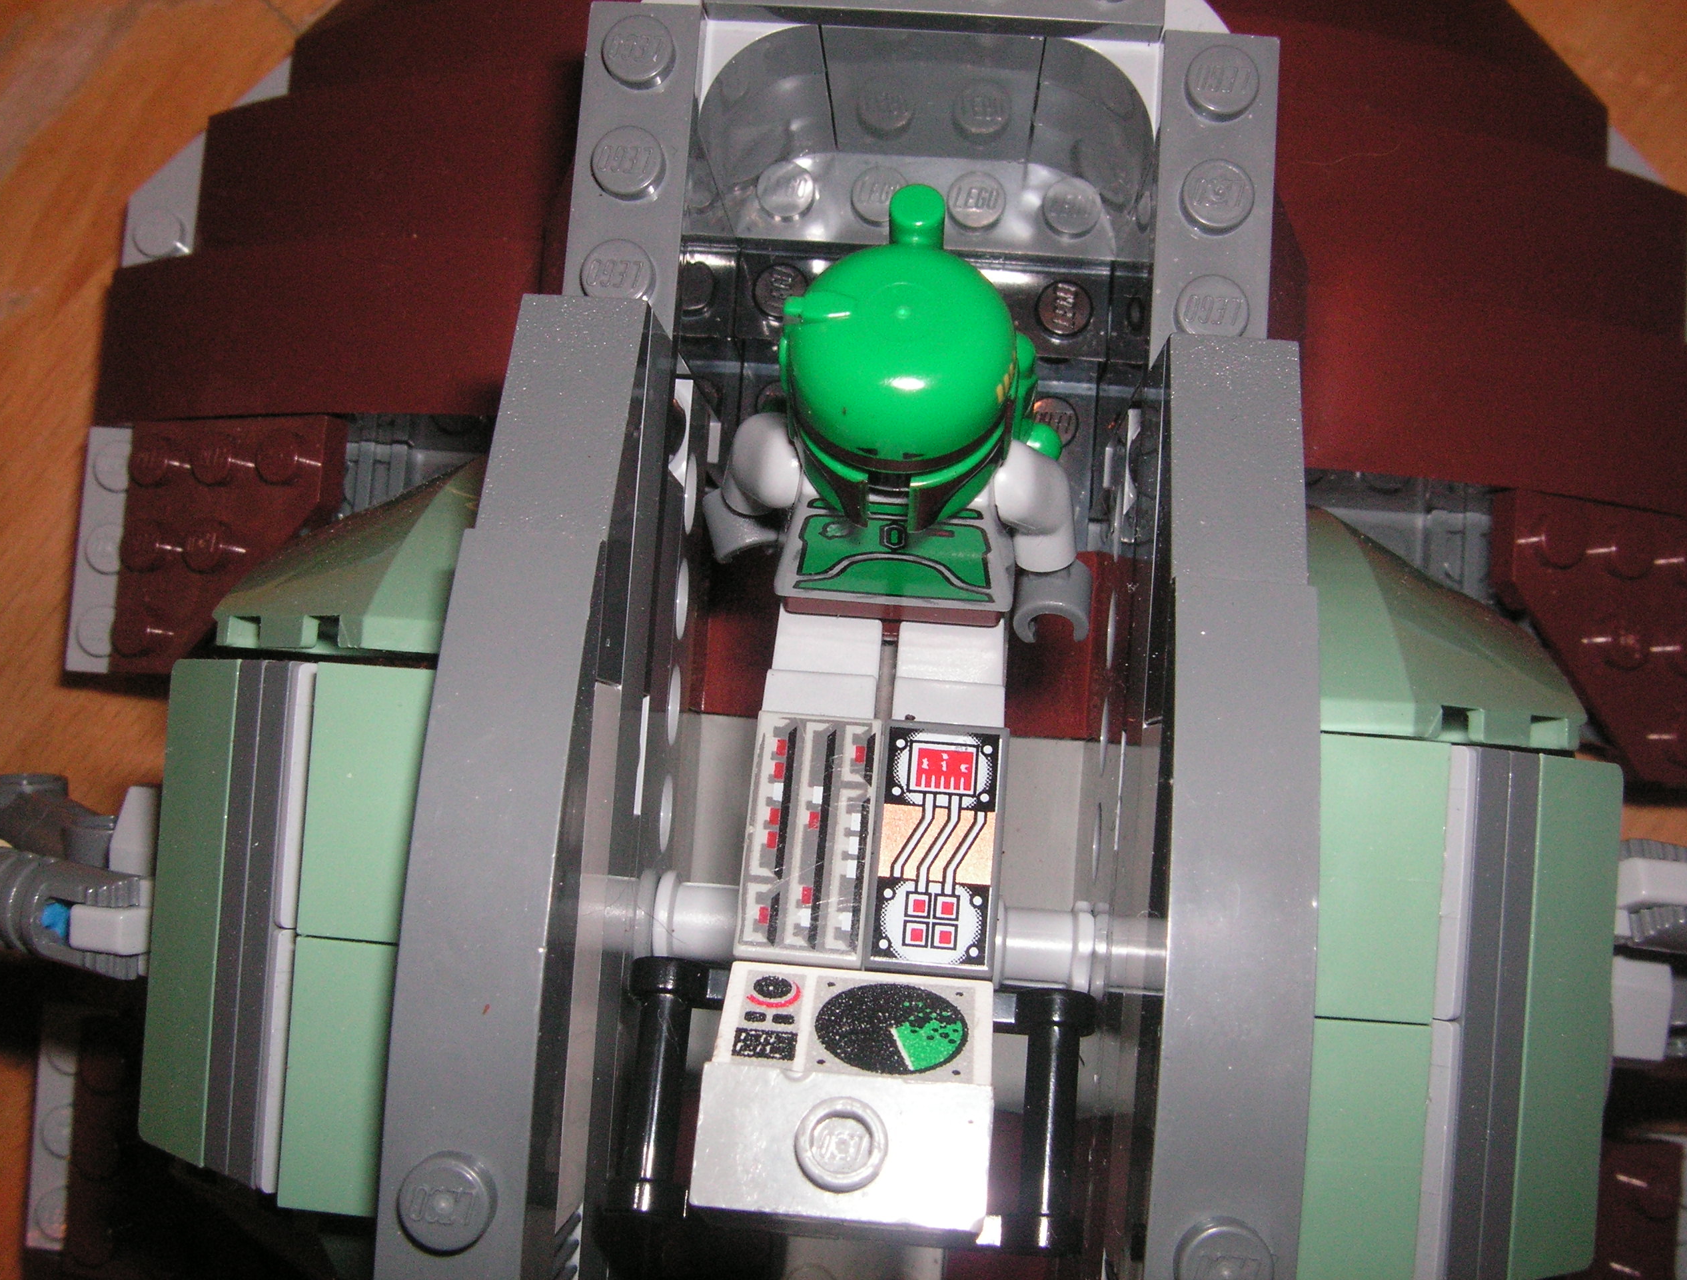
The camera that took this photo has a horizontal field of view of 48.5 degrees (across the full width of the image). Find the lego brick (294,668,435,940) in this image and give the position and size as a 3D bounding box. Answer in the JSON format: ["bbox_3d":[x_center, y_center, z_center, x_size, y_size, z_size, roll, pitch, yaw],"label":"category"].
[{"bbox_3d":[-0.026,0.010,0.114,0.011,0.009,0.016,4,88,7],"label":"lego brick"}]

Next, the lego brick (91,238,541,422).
[{"bbox_3d":[-0.048,-0.028,0.170,0.050,0.013,0.016,4,89,28],"label":"lego brick"}]

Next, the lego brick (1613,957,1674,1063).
[{"bbox_3d":[0.060,0.029,0.149,0.008,0.009,0.008,4,88,4],"label":"lego brick"}]

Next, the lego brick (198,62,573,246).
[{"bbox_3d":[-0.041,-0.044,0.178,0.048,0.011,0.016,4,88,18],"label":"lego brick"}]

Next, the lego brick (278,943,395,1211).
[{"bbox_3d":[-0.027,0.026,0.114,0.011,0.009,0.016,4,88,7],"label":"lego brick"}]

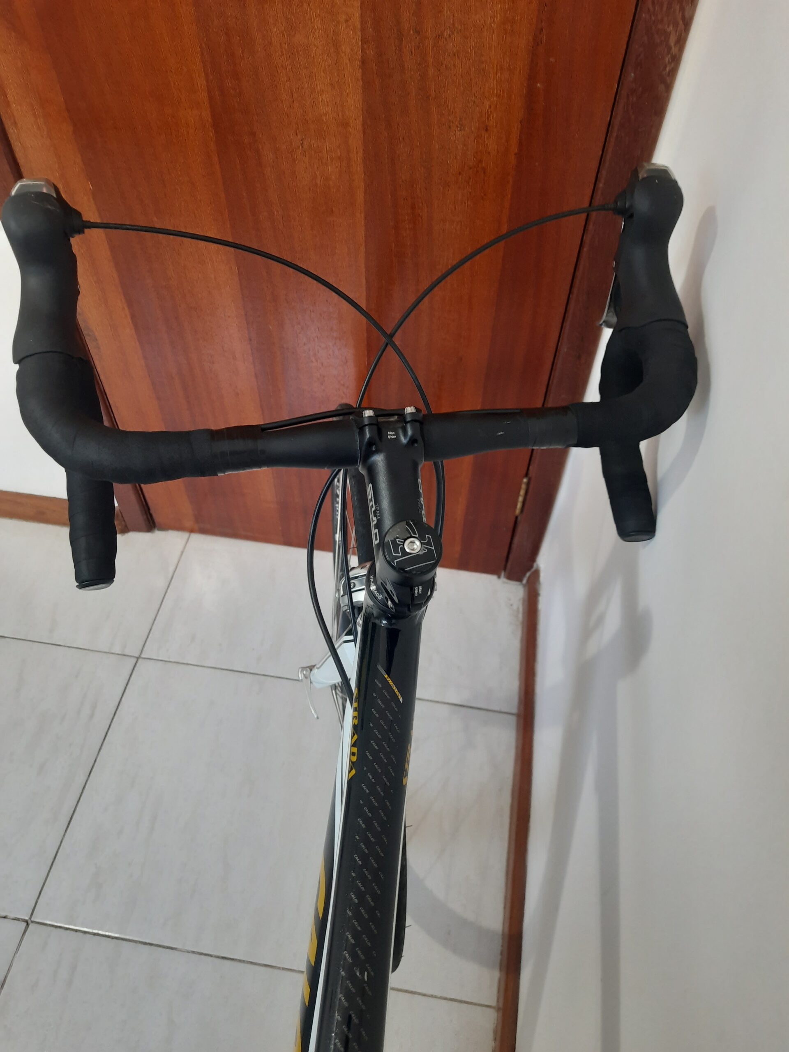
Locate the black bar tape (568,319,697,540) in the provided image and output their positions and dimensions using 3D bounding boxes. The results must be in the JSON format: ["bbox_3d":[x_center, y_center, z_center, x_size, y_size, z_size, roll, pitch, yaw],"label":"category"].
[{"bbox_3d":[0.160,-0.074,0.578,0.112,0.175,0.134,-7,51,-7],"label":"black bar tape"}]

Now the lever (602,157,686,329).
[{"bbox_3d":[0.188,-0.191,0.552,0.056,0.152,0.110,-7,51,-7],"label":"lever"}]

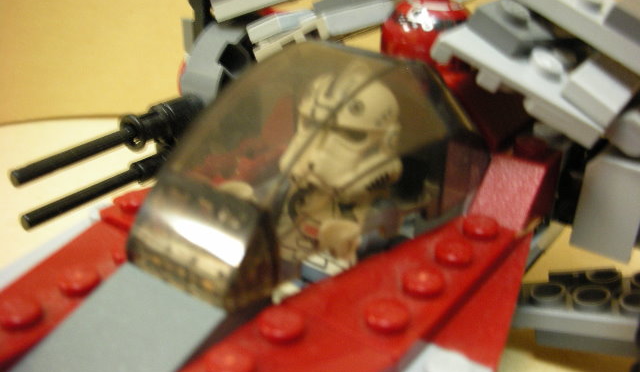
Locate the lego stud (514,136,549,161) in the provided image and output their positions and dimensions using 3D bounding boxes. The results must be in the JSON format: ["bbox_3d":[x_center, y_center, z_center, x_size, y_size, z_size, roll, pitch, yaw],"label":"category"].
[{"bbox_3d":[0.031,-0.006,0.097,0.005,0.002,0.005,16,30,34],"label":"lego stud"}]

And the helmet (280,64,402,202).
[{"bbox_3d":[0.003,-0.009,0.092,0.013,0.015,0.015,16,30,34],"label":"helmet"}]

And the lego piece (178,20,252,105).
[{"bbox_3d":[-0.016,-0.020,0.109,0.008,0.013,0.013,16,30,34],"label":"lego piece"}]

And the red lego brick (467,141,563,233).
[{"bbox_3d":[0.029,0.000,0.096,0.008,0.011,0.016,16,30,34],"label":"red lego brick"}]

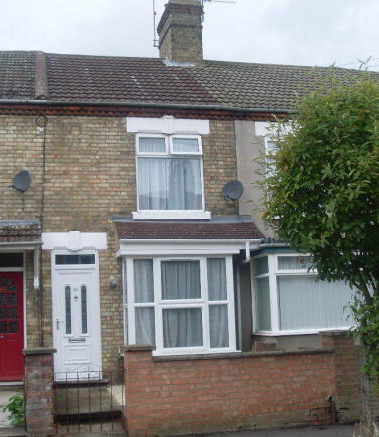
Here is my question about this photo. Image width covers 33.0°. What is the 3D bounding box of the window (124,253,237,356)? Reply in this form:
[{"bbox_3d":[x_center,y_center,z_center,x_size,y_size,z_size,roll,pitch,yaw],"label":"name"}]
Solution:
[{"bbox_3d":[-0.198,1.562,11.589,1.960,1.740,0.650,0,-7,-12],"label":"window"}]

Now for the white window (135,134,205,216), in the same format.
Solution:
[{"bbox_3d":[-0.369,-0.850,12.237,1.325,1.510,0.120,0,-7,-12],"label":"white window"}]

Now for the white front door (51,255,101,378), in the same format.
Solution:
[{"bbox_3d":[-2.043,1.758,11.563,0.850,2.295,0.100,0,-7,-12],"label":"white front door"}]

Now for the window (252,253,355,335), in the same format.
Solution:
[{"bbox_3d":[2.144,1.414,12.061,1.820,1.510,0.750,0,-7,-12],"label":"window"}]

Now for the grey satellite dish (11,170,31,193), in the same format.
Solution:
[{"bbox_3d":[-2.968,-0.650,11.239,0.430,0.390,0.250,-6,-8,29],"label":"grey satellite dish"}]

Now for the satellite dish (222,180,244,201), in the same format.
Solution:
[{"bbox_3d":[0.860,-0.543,12.420,0.430,0.400,0.300,-6,-8,32],"label":"satellite dish"}]

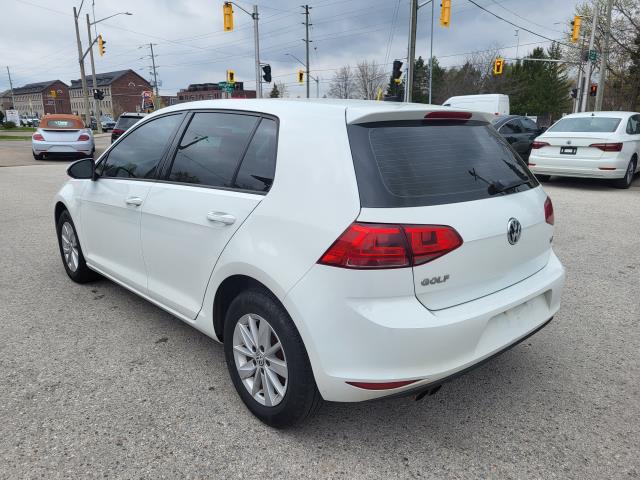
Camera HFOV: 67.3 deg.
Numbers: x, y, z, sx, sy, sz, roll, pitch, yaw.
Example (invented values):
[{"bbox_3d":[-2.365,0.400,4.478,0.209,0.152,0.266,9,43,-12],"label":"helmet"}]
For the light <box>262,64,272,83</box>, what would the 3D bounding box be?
[{"bbox_3d":[-1.927,-6.103,17.649,0.320,0.620,0.330,8,16,27],"label":"light"}]

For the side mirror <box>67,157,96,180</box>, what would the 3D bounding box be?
[{"bbox_3d":[-1.606,-0.483,3.239,0.200,0.155,0.120,-12,19,-42],"label":"side mirror"}]

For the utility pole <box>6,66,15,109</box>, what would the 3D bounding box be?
[{"bbox_3d":[-61.324,-28.602,95.983,0.300,11.300,0.300,-8,16,-31],"label":"utility pole"}]

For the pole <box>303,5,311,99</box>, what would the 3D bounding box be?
[{"bbox_3d":[-1.537,-22.116,62.193,0.330,15.240,0.330,-1,14,-1],"label":"pole"}]

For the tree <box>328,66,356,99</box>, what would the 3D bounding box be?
[{"bbox_3d":[3.865,-24.415,82.542,5.000,10.200,5.000,0,14,0],"label":"tree"}]

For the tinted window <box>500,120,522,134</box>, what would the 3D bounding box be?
[{"bbox_3d":[5.546,-3.258,13.921,1.000,0.400,0.100,-10,17,-36],"label":"tinted window"}]

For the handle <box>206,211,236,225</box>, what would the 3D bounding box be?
[{"bbox_3d":[-0.438,-0.099,2.140,0.050,0.045,0.220,-10,17,-42],"label":"handle"}]

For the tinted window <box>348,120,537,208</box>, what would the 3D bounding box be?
[{"bbox_3d":[0.638,-0.355,2.212,1.400,0.410,0.100,-10,-18,-42],"label":"tinted window"}]

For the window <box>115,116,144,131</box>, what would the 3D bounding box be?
[{"bbox_3d":[-6.631,-4.109,17.000,1.250,0.500,0.150,-5,-15,-21],"label":"window"}]

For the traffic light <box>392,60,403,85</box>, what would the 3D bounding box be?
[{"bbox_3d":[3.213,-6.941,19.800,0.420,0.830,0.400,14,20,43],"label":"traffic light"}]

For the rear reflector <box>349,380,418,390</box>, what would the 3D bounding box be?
[{"bbox_3d":[0.224,0.537,1.799,0.275,0.035,0.050,0,13,-8],"label":"rear reflector"}]

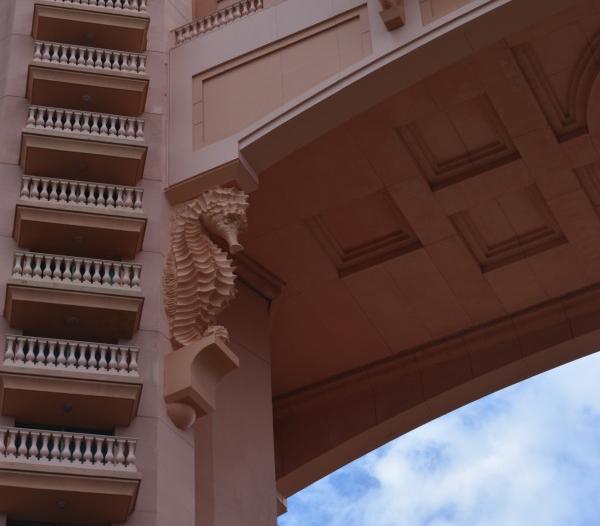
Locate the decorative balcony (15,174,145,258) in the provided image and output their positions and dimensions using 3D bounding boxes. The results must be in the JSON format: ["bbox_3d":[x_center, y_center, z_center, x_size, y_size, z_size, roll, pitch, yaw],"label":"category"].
[{"bbox_3d":[-5.773,-1.232,45.271,3.361,1.568,1.210,6,-45,-10],"label":"decorative balcony"}]

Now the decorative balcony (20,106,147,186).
[{"bbox_3d":[-5.903,-3.245,47.212,3.361,1.568,1.210,6,-45,-10],"label":"decorative balcony"}]

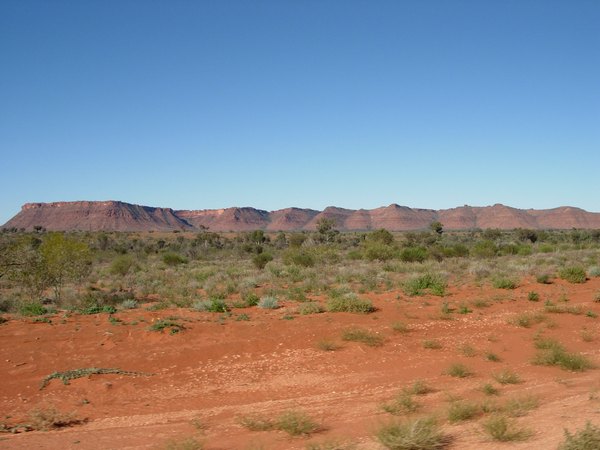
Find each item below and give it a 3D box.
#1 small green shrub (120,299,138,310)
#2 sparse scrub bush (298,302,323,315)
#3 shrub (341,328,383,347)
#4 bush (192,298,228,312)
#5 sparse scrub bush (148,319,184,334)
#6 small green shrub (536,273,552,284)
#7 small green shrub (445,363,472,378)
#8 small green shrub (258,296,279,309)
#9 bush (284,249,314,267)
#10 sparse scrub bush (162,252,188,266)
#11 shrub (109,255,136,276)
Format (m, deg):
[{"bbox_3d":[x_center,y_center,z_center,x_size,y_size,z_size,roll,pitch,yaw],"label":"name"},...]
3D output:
[{"bbox_3d":[-4.277,1.990,16.524,0.452,0.270,0.406,0,0,-15],"label":"small green shrub"},{"bbox_3d":[0.241,1.747,13.856,0.547,0.234,0.438,0,0,0],"label":"sparse scrub bush"},{"bbox_3d":[1.094,1.954,11.529,0.735,0.268,0.551,0,0,5],"label":"shrub"},{"bbox_3d":[-1.945,1.736,14.310,0.782,0.279,0.626,0,0,0],"label":"bush"},{"bbox_3d":[-2.283,1.756,11.305,0.635,0.191,0.540,0,0,0],"label":"sparse scrub bush"},{"bbox_3d":[9.024,1.980,24.362,0.555,0.410,0.500,0,0,20],"label":"small green shrub"},{"bbox_3d":[2.159,1.976,9.002,0.369,0.184,0.332,0,0,13],"label":"small green shrub"},{"bbox_3d":[-0.704,1.736,14.821,0.461,0.278,0.369,0,0,0],"label":"small green shrub"},{"bbox_3d":[-0.027,1.766,35.838,1.632,0.975,1.387,0,-1,0],"label":"bush"},{"bbox_3d":[-6.919,1.917,36.608,1.445,0.722,1.301,0,0,-11],"label":"sparse scrub bush"},{"bbox_3d":[-7.548,1.712,27.864,1.062,0.927,0.902,0,-1,-15],"label":"shrub"}]

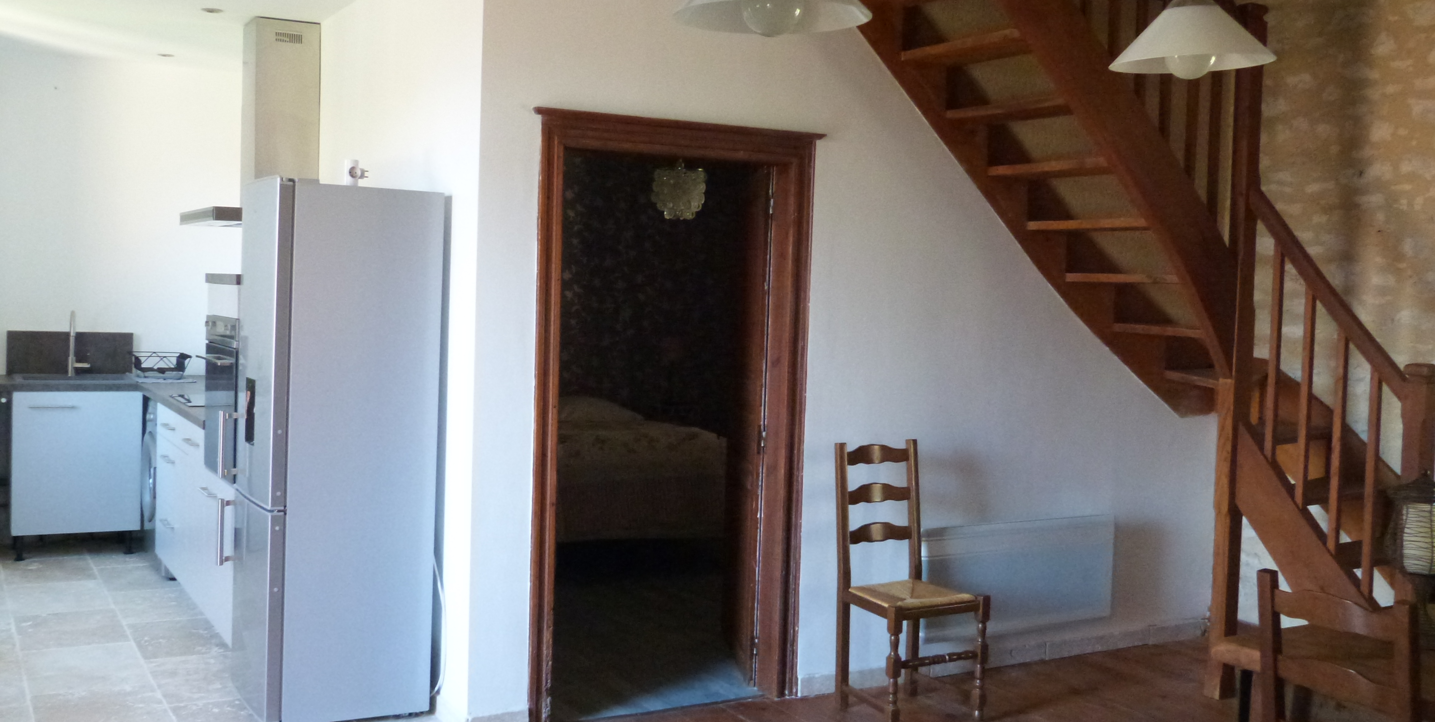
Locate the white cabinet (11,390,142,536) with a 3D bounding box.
[{"bbox_3d":[-3.417,0.502,7.037,0.599,0.727,0.582,0,4,-31],"label":"white cabinet"}]

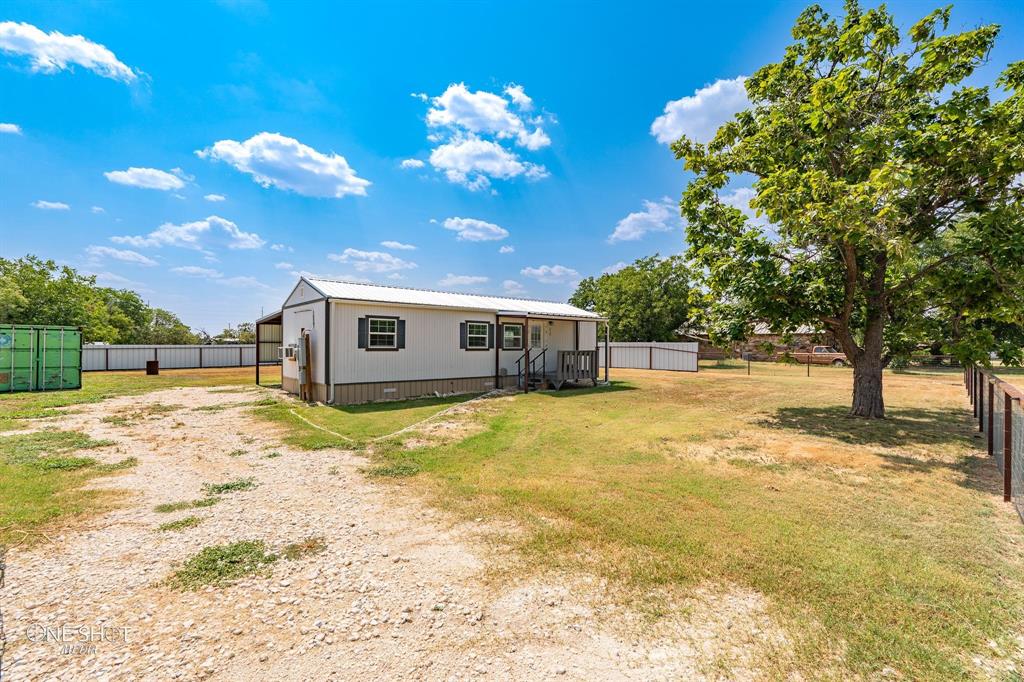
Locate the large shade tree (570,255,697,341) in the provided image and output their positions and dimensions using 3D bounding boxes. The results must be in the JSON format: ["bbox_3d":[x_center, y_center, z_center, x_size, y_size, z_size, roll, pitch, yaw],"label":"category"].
[{"bbox_3d":[11.310,-2.833,42.000,11.500,10.100,11.000,0,-1,15],"label":"large shade tree"}]

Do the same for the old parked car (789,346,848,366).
[{"bbox_3d":[25.127,1.321,37.600,5.200,1.750,1.950,0,-1,32],"label":"old parked car"}]

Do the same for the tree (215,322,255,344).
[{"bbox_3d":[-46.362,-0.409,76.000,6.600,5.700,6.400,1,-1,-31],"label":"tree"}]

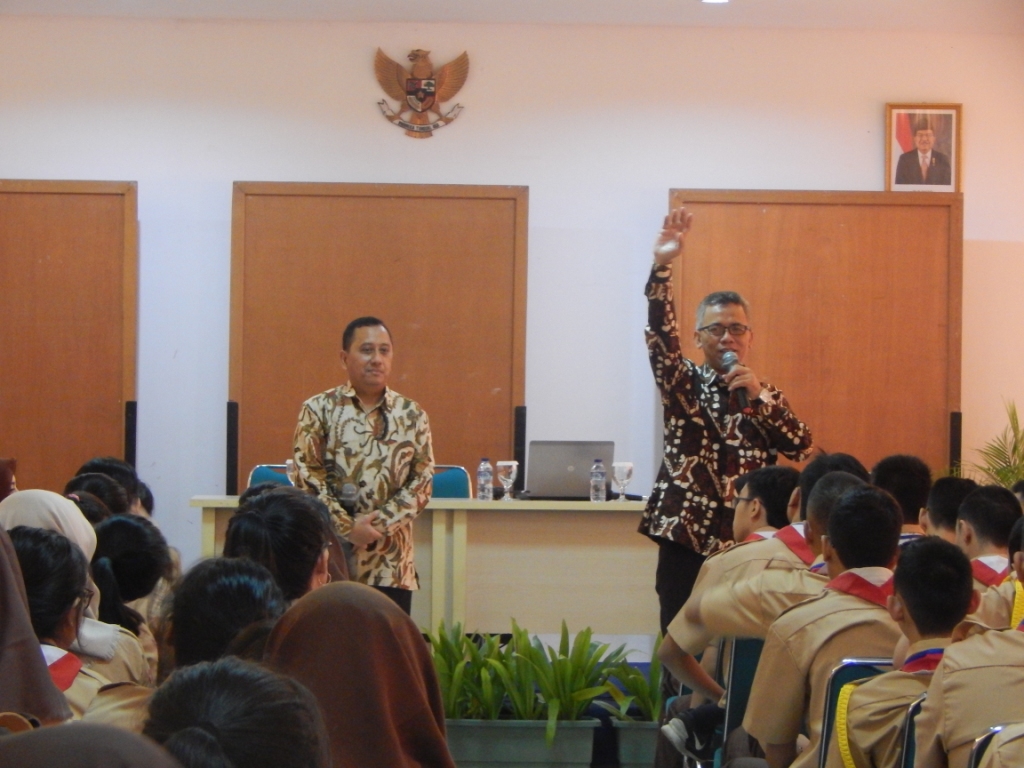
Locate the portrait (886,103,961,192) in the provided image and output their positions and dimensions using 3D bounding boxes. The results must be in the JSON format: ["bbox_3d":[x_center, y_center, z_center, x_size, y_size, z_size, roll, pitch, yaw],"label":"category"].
[{"bbox_3d":[1.758,-0.992,17.800,0.320,0.420,0.030,1,0,-3],"label":"portrait"}]

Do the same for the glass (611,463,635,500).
[{"bbox_3d":[0.439,0.388,16.550,0.085,0.157,0.085,1,0,-3],"label":"glass"}]

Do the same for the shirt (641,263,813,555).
[{"bbox_3d":[0.730,0.083,14.200,0.570,0.970,0.360,1,0,-7],"label":"shirt"}]

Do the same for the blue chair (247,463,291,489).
[{"bbox_3d":[-0.853,0.742,17.150,0.460,0.820,0.500,1,0,-3],"label":"blue chair"}]

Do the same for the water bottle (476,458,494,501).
[{"bbox_3d":[-0.105,0.382,16.500,0.062,0.172,0.062,1,0,-3],"label":"water bottle"}]

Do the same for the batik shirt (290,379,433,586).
[{"bbox_3d":[-0.520,0.360,14.500,0.485,0.715,0.290,1,0,-7],"label":"batik shirt"}]

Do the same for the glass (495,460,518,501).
[{"bbox_3d":[-0.018,0.387,16.550,0.085,0.157,0.085,1,0,-3],"label":"glass"}]

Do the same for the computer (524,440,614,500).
[{"bbox_3d":[0.234,0.347,16.720,0.340,0.235,0.270,1,0,-2],"label":"computer"}]

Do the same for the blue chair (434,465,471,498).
[{"bbox_3d":[-0.399,0.742,17.150,0.460,0.820,0.500,1,0,-3],"label":"blue chair"}]

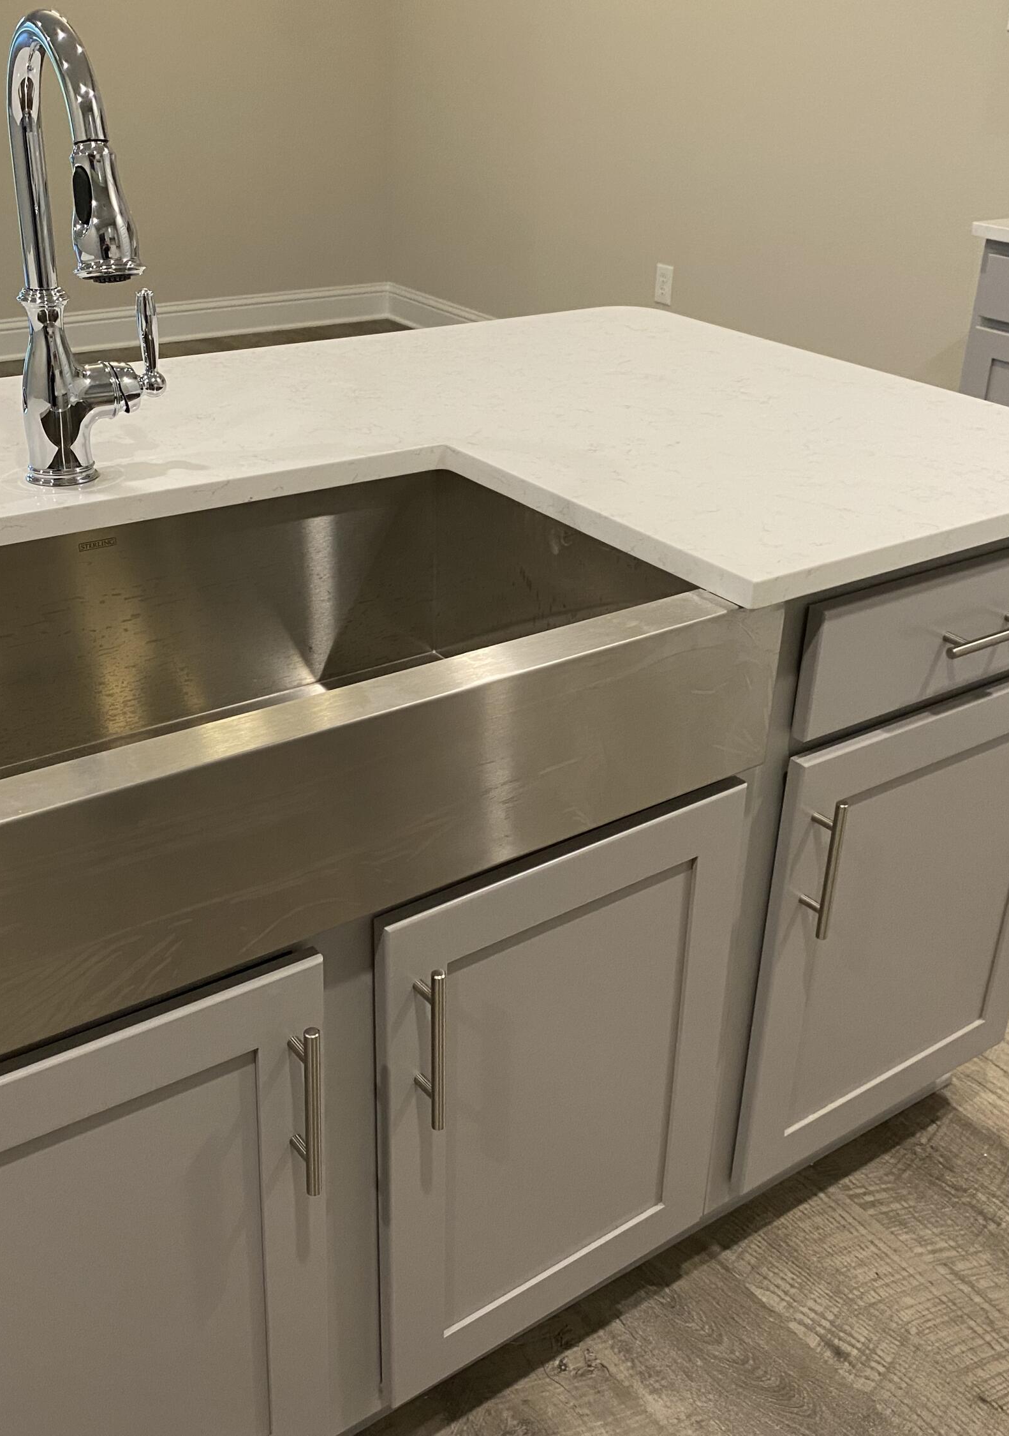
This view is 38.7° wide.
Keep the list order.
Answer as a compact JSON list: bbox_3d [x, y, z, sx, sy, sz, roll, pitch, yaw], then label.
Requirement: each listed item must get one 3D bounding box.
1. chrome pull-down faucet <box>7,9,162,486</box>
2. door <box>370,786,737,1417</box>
[{"bbox_3d":[-0.334,-0.383,1.231,0.143,0.397,0.217,-17,33,-33],"label":"chrome pull-down faucet"},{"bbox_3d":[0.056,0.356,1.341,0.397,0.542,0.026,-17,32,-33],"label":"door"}]

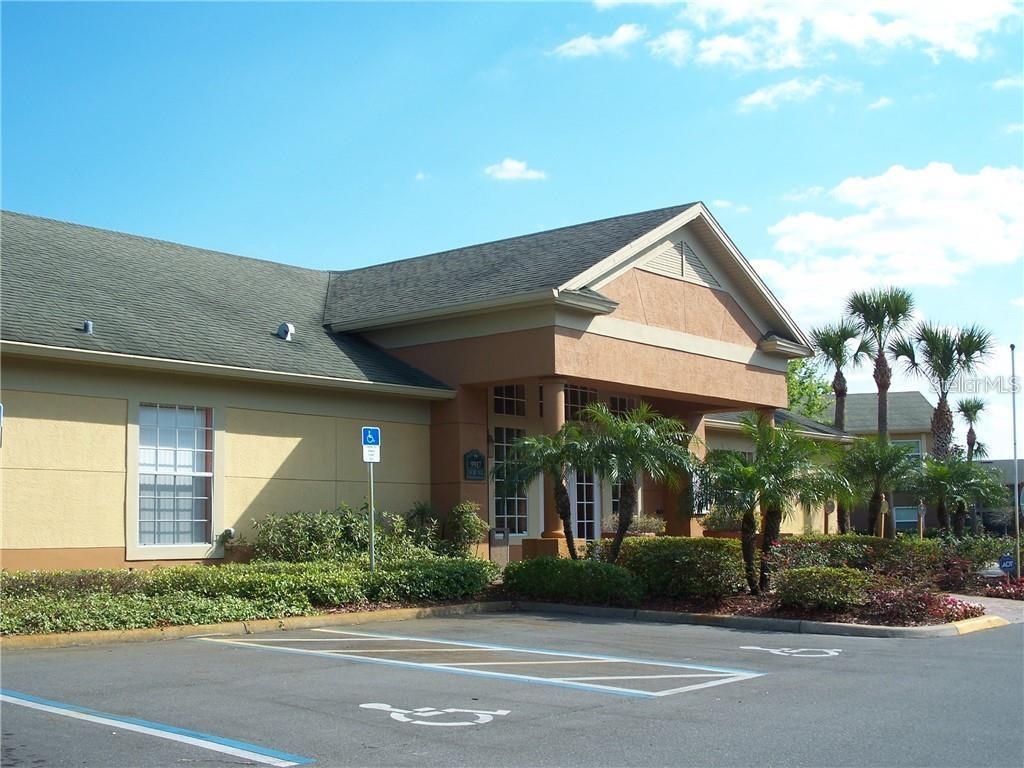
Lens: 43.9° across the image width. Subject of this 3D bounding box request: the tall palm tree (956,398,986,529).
[{"bbox_3d":[30.232,5.490,83.536,1.981,9.376,1.981,-4,-7,40],"label":"tall palm tree"}]

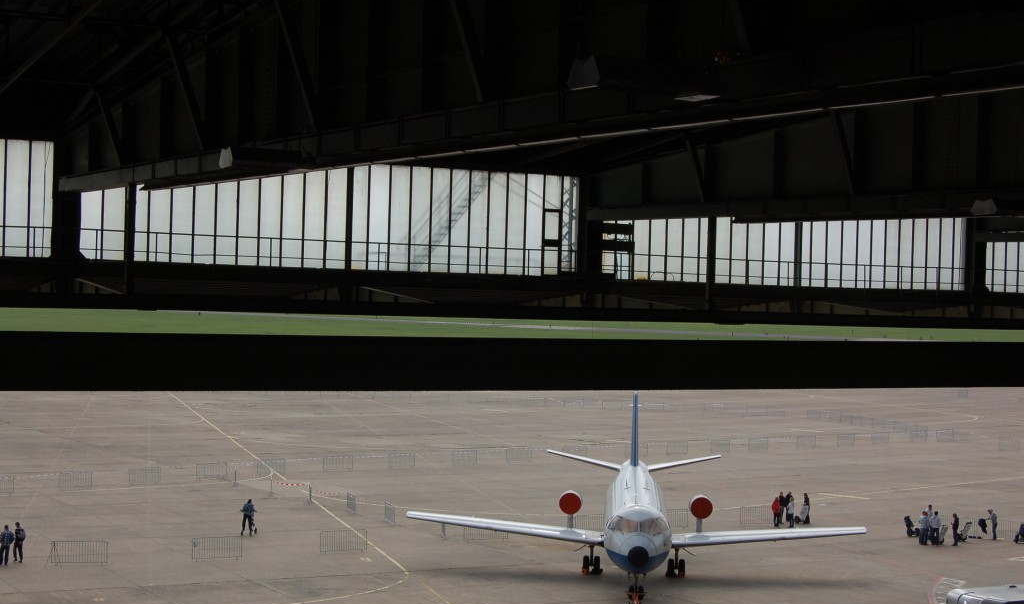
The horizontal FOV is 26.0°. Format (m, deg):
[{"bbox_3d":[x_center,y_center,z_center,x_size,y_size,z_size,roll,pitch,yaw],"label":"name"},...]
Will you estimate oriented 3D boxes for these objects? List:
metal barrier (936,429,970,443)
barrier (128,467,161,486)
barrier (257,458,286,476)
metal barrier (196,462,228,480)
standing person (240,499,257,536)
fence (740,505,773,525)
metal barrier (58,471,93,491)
[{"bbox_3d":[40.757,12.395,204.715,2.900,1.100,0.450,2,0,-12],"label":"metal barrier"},{"bbox_3d":[-23.210,11.012,140.217,2.500,1.100,0.450,1,1,-45],"label":"barrier"},{"bbox_3d":[-16.170,11.125,148.926,2.500,1.100,0.450,1,1,-45],"label":"barrier"},{"bbox_3d":[-19.715,11.078,145.405,0.450,1.100,2.500,2,1,44],"label":"metal barrier"},{"bbox_3d":[-13.420,11.055,113.047,0.650,1.820,0.500,2,1,6],"label":"standing person"},{"bbox_3d":[14.124,12.221,126.715,2.500,1.100,0.450,1,1,-27],"label":"fence"},{"bbox_3d":[-26.786,10.943,136.078,0.450,1.100,2.500,2,1,40],"label":"metal barrier"}]

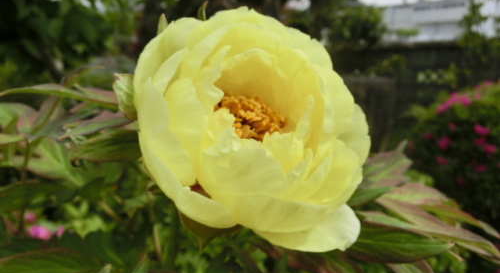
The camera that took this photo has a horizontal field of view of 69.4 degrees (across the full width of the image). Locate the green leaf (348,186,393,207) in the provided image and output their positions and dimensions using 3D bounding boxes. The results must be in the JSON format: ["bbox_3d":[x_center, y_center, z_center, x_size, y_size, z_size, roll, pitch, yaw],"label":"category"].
[{"bbox_3d":[0.098,0.050,0.300,0.051,0.011,0.025,-15,51,-11],"label":"green leaf"}]

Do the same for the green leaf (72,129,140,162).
[{"bbox_3d":[-0.120,0.011,0.305,0.065,0.030,0.013,-10,-36,0],"label":"green leaf"}]

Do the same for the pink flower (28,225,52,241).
[{"bbox_3d":[-0.406,0.188,0.700,0.045,0.034,0.030,0,-24,0],"label":"pink flower"}]

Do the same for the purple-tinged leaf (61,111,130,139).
[{"bbox_3d":[-0.138,-0.008,0.325,0.065,0.012,0.024,-13,39,0],"label":"purple-tinged leaf"}]

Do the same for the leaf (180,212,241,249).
[{"bbox_3d":[-0.030,0.069,0.263,0.042,0.013,0.024,12,51,7],"label":"leaf"}]

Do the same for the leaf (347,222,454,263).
[{"bbox_3d":[0.114,0.080,0.275,0.089,0.013,0.037,3,49,-6],"label":"leaf"}]

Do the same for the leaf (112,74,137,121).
[{"bbox_3d":[-0.097,-0.030,0.285,0.026,0.038,0.018,-17,0,16],"label":"leaf"}]

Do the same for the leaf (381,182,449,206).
[{"bbox_3d":[0.149,0.054,0.325,0.073,0.012,0.030,3,37,-16],"label":"leaf"}]

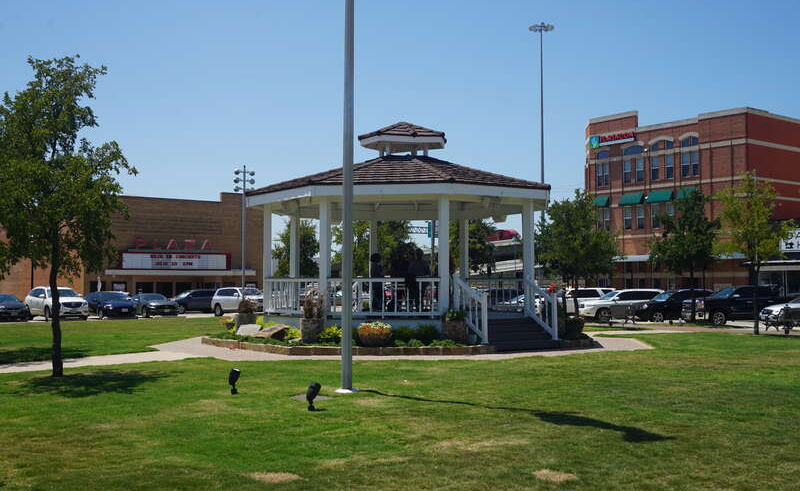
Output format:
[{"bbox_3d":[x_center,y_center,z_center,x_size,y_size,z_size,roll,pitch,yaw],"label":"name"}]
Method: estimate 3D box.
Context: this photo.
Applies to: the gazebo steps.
[{"bbox_3d":[2.584,2.078,20.836,2.300,0.670,1.200,2,-3,-37],"label":"gazebo steps"}]

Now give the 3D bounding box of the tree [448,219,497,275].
[{"bbox_3d":[4.243,0.942,52.003,3.900,6.600,3.900,0,-2,0],"label":"tree"}]

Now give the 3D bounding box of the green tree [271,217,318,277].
[{"bbox_3d":[-5.796,0.956,50.000,2.950,6.080,2.950,0,-2,0],"label":"green tree"}]

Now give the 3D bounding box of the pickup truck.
[{"bbox_3d":[17.313,2.947,44.320,5.800,1.880,2.020,1,-2,-15],"label":"pickup truck"}]

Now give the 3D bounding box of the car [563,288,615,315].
[{"bbox_3d":[11.816,3.587,55.902,4.900,1.820,1.920,1,-2,-22],"label":"car"}]

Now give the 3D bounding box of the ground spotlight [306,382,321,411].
[{"bbox_3d":[-1.038,1.803,10.537,0.130,0.345,0.175,-1,-3,27],"label":"ground spotlight"}]

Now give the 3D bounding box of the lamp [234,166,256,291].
[{"bbox_3d":[-7.900,-0.132,45.040,1.250,7.800,0.450,2,-3,-37],"label":"lamp"}]

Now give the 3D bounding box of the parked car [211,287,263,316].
[{"bbox_3d":[-9.687,3.492,54.907,1.900,1.760,4.750,2,-3,-38],"label":"parked car"}]

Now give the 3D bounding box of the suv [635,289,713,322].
[{"bbox_3d":[14.720,3.308,47.907,4.750,1.650,1.880,1,-2,-22],"label":"suv"}]

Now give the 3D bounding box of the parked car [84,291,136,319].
[{"bbox_3d":[-16.400,3.332,49.908,1.840,1.460,4.800,2,-3,-35],"label":"parked car"}]

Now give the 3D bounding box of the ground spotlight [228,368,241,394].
[{"bbox_3d":[-2.240,1.857,11.986,0.160,0.350,0.130,1,-2,-16],"label":"ground spotlight"}]

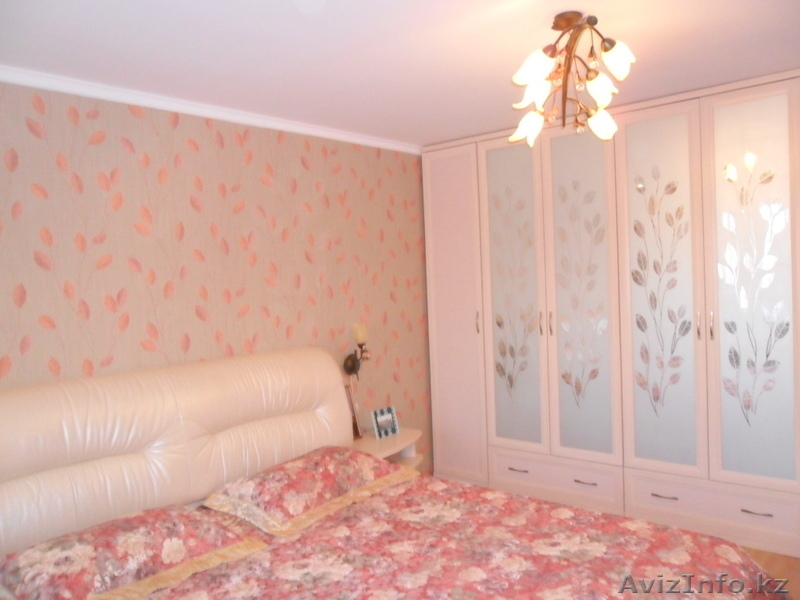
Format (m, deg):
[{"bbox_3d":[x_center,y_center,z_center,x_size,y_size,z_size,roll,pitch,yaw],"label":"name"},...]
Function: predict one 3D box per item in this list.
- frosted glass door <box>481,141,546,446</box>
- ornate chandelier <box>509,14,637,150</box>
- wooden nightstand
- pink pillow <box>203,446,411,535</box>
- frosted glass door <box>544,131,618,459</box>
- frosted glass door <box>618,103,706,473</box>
[{"bbox_3d":[0.781,-0.041,4.277,0.483,2.134,0.040,0,3,40],"label":"frosted glass door"},{"bbox_3d":[0.633,-0.816,2.272,0.450,0.460,0.430,-2,3,16],"label":"ornate chandelier"},{"bbox_3d":[-0.038,1.177,4.130,0.430,0.475,0.660,0,3,40],"label":"wooden nightstand"},{"bbox_3d":[-0.405,0.840,3.084,0.560,0.180,0.880,0,3,40],"label":"pink pillow"},{"bbox_3d":[1.152,-0.043,3.962,0.483,2.134,0.040,0,3,40],"label":"frosted glass door"},{"bbox_3d":[1.524,-0.045,3.646,0.483,2.134,0.040,0,3,40],"label":"frosted glass door"}]

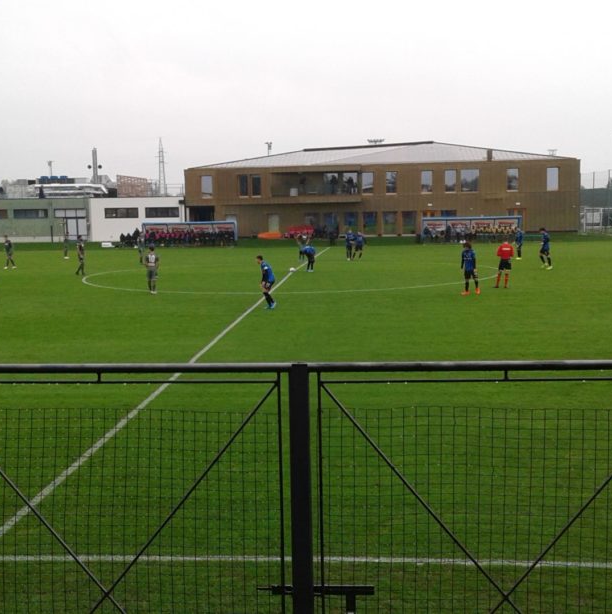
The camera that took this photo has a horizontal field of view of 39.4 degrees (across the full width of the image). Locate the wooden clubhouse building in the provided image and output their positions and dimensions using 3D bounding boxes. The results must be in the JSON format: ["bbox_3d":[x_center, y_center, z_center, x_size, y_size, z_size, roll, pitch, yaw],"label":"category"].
[{"bbox_3d":[8.067,-13.194,95.114,37.350,9.760,28.000,-1,6,5],"label":"wooden clubhouse building"}]

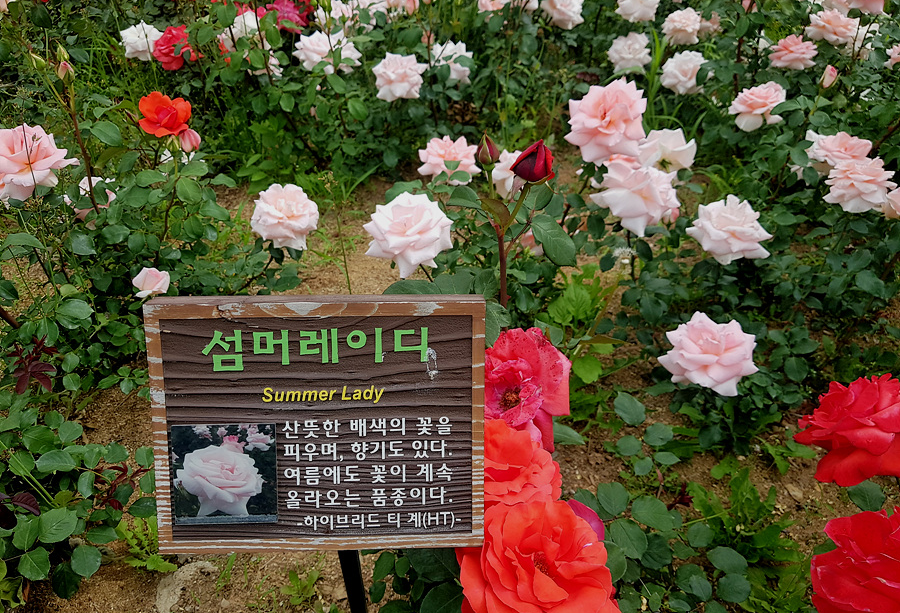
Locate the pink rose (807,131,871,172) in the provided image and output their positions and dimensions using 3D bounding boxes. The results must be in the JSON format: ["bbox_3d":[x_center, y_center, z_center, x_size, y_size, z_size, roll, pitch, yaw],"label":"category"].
[{"bbox_3d":[0.586,-0.232,1.020,0.097,0.063,0.090,9,38,11],"label":"pink rose"}]

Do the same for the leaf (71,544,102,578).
[{"bbox_3d":[-0.645,0.453,1.200,0.054,0.014,0.058,-17,56,-24],"label":"leaf"}]

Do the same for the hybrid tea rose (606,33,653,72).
[{"bbox_3d":[0.462,-0.657,1.750,0.112,0.100,0.112,10,43,11],"label":"hybrid tea rose"}]

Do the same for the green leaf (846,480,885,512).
[{"bbox_3d":[0.535,0.239,0.870,0.046,0.012,0.054,7,50,18],"label":"green leaf"}]

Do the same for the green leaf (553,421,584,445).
[{"bbox_3d":[0.141,0.160,0.850,0.060,0.012,0.028,23,56,21],"label":"green leaf"}]

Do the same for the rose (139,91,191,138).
[{"bbox_3d":[-0.444,-0.298,1.050,0.082,0.065,0.082,-16,63,-18],"label":"rose"}]

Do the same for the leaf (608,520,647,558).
[{"bbox_3d":[0.195,0.255,0.740,0.037,0.010,0.052,-17,49,-10],"label":"leaf"}]

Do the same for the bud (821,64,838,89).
[{"bbox_3d":[0.786,-0.474,1.400,0.033,0.050,0.033,35,38,15],"label":"bud"}]

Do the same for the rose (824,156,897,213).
[{"bbox_3d":[0.644,-0.191,1.060,0.110,0.078,0.110,23,49,26],"label":"rose"}]

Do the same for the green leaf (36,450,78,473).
[{"bbox_3d":[-0.656,0.259,1.130,0.066,0.015,0.048,-4,46,-9],"label":"green leaf"}]

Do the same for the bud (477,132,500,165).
[{"bbox_3d":[0.046,-0.186,0.800,0.028,0.040,0.028,2,42,3],"label":"bud"}]

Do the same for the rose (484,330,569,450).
[{"bbox_3d":[0.063,0.089,0.680,0.118,0.095,0.080,6,37,8],"label":"rose"}]

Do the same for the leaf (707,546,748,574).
[{"bbox_3d":[0.354,0.323,0.860,0.048,0.012,0.036,20,54,26],"label":"leaf"}]

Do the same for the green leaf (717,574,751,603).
[{"bbox_3d":[0.370,0.365,0.880,0.051,0.012,0.032,-24,48,-13],"label":"green leaf"}]

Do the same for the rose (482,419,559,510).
[{"bbox_3d":[0.049,0.147,0.610,0.105,0.078,0.105,5,44,6],"label":"rose"}]

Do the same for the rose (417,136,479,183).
[{"bbox_3d":[-0.001,-0.248,1.140,0.103,0.070,0.103,0,56,0],"label":"rose"}]

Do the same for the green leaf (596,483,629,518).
[{"bbox_3d":[0.201,0.241,0.840,0.038,0.012,0.045,-8,49,-1],"label":"green leaf"}]

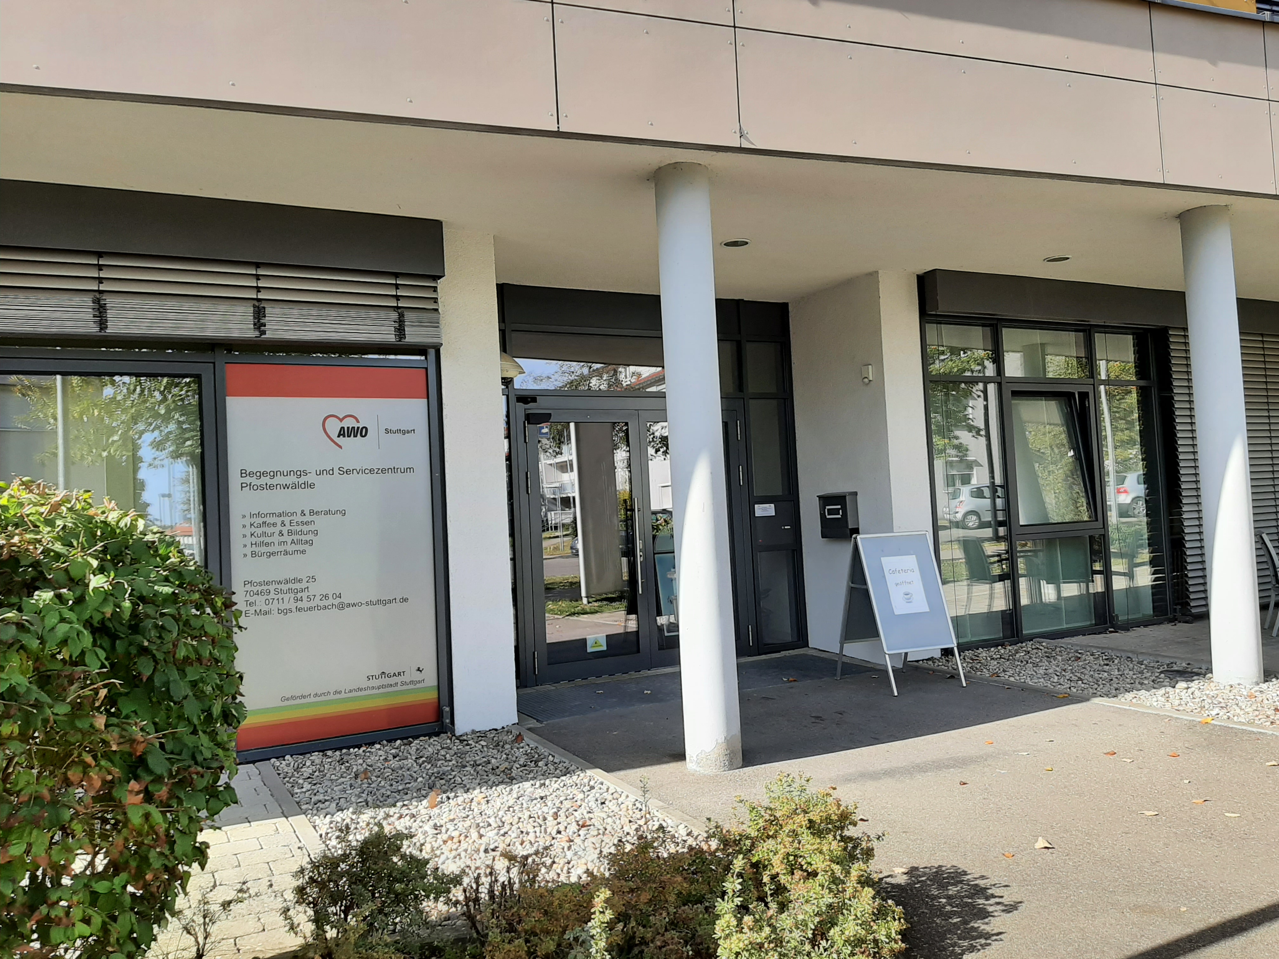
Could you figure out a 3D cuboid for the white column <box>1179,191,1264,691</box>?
[{"bbox_3d":[4.048,-0.230,6.681,0.300,3.279,0.300,-2,-2,-28],"label":"white column"}]

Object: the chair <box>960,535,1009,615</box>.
[{"bbox_3d":[3.839,1.054,10.500,0.560,0.860,0.520,-1,-2,-40],"label":"chair"}]

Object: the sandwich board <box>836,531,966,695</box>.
[{"bbox_3d":[1.919,0.961,7.145,0.620,1.115,0.730,-2,-2,-20],"label":"sandwich board"}]

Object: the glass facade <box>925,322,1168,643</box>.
[{"bbox_3d":[4.076,0.008,9.306,3.299,2.922,0.150,-2,-2,-28],"label":"glass facade"}]

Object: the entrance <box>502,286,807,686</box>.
[{"bbox_3d":[0.120,0.001,8.362,3.080,3.248,0.250,-2,-2,-28],"label":"entrance"}]

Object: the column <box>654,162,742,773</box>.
[{"bbox_3d":[0.323,-0.082,5.323,0.300,3.294,0.300,-3,-2,0],"label":"column"}]

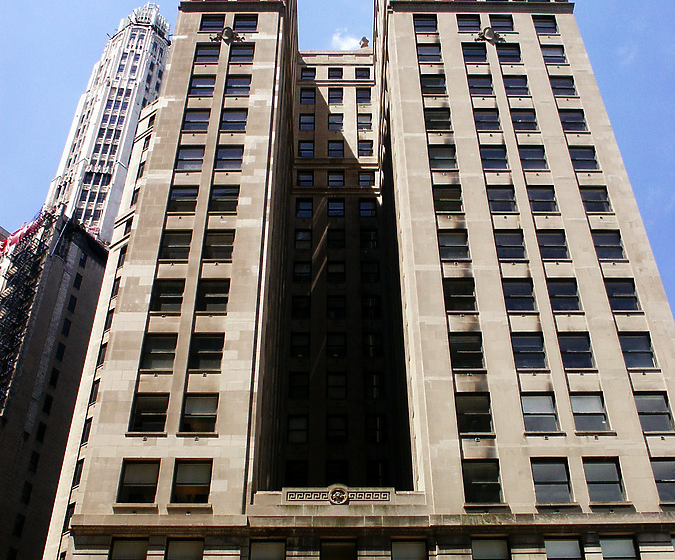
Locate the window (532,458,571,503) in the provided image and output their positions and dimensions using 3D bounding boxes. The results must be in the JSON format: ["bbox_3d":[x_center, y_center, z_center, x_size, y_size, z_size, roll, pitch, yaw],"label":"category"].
[{"bbox_3d":[9.354,8.764,39.776,1.580,2.200,0.250,0,-42,0],"label":"window"}]

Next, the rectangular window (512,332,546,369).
[{"bbox_3d":[9.285,3.422,44.180,1.596,2.170,0.200,0,-42,0],"label":"rectangular window"}]

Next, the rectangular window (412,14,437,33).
[{"bbox_3d":[6.183,-18.021,63.935,1.580,2.200,0.250,0,-42,0],"label":"rectangular window"}]

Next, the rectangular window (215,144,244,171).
[{"bbox_3d":[-6.435,-7.299,54.224,1.580,2.200,0.250,0,-42,0],"label":"rectangular window"}]

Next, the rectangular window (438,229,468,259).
[{"bbox_3d":[6.255,-1.838,48.845,1.621,2.201,0.200,0,-42,0],"label":"rectangular window"}]

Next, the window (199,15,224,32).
[{"bbox_3d":[-8.500,-17.341,61.845,1.492,2.109,0.200,0,-42,0],"label":"window"}]

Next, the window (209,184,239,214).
[{"bbox_3d":[-6.492,-4.642,51.826,1.580,2.200,0.250,0,-42,0],"label":"window"}]

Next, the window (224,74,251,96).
[{"bbox_3d":[-6.246,-12.242,57.565,1.519,2.168,0.200,0,-42,0],"label":"window"}]

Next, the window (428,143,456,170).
[{"bbox_3d":[6.098,-6.946,52.144,1.573,2.149,0.200,0,-42,0],"label":"window"}]

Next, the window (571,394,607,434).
[{"bbox_3d":[11.351,5.995,40.970,1.492,2.109,0.200,0,-42,0],"label":"window"}]

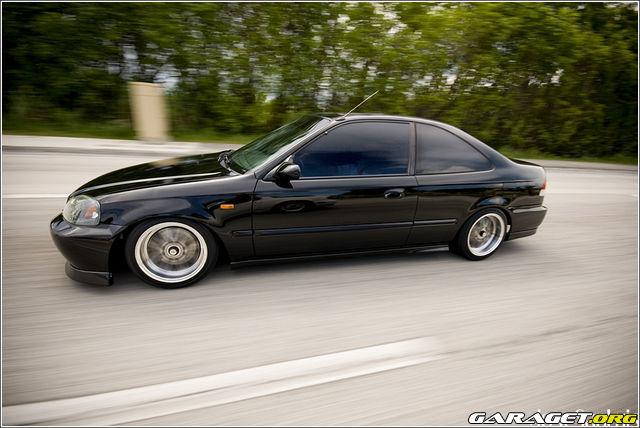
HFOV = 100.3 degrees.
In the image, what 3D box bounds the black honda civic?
[{"bbox_3d":[0.171,-0.357,2.780,4.430,1.310,1.730,-1,17,-17],"label":"black honda civic"}]

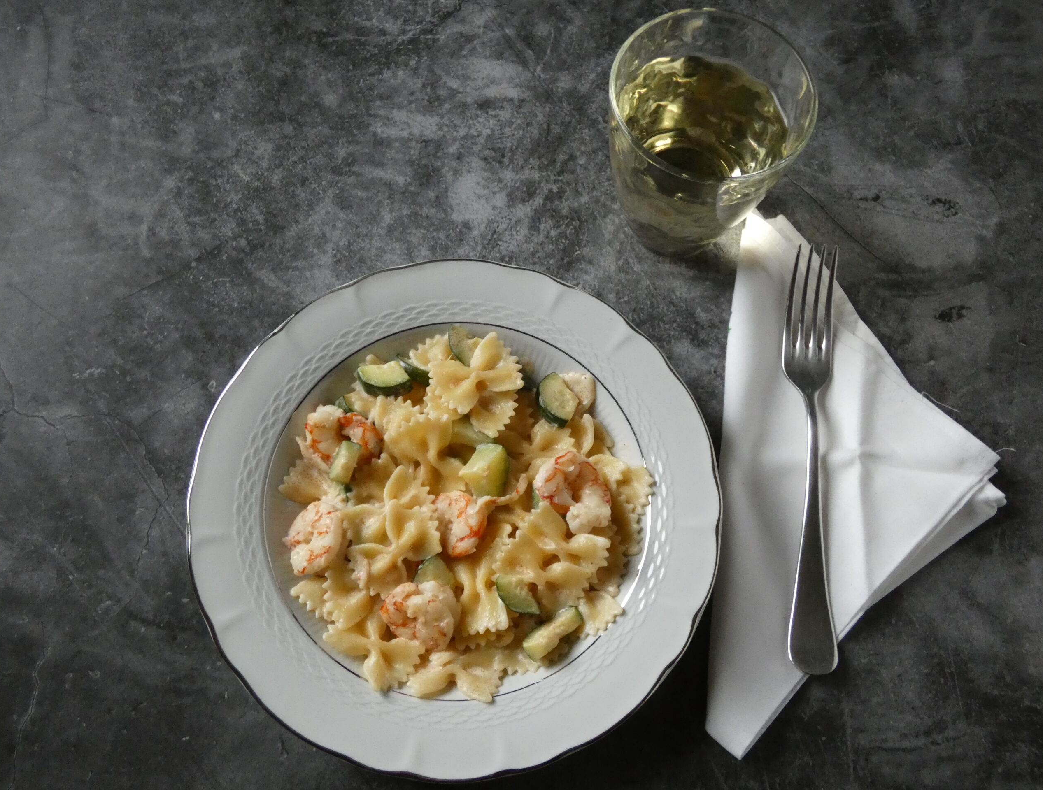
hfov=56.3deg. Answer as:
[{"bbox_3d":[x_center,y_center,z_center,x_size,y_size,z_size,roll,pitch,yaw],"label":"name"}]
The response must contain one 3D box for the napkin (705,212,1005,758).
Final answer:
[{"bbox_3d":[0.161,0.035,0.459,0.133,0.012,0.272,8,70,2],"label":"napkin"}]

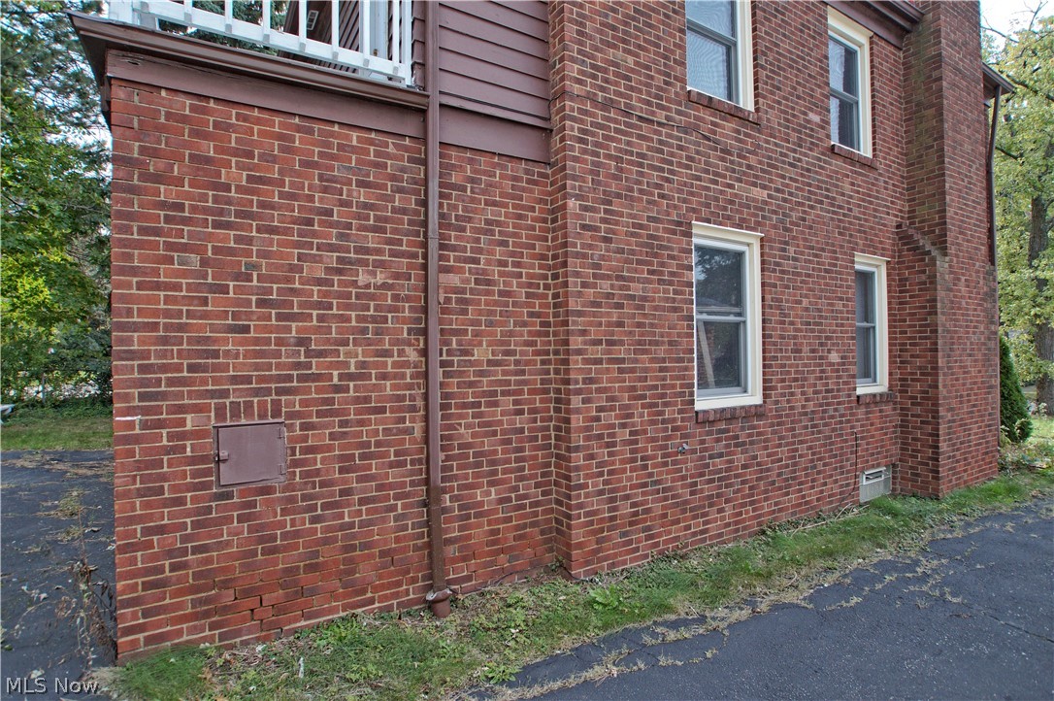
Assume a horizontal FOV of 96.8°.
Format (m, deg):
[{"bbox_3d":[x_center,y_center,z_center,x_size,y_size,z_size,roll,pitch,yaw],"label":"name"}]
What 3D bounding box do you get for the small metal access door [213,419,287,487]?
[{"bbox_3d":[-1.512,0.563,2.561,0.342,0.354,0.040,0,-1,-27],"label":"small metal access door"}]

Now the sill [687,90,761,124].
[{"bbox_3d":[1.737,-2.128,4.174,0.910,0.100,0.110,0,-1,-29],"label":"sill"}]

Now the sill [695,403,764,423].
[{"bbox_3d":[1.766,0.548,4.120,0.860,0.103,0.110,0,-1,-29],"label":"sill"}]

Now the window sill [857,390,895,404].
[{"bbox_3d":[3.885,0.536,5.282,0.730,0.103,0.110,0,-1,-29],"label":"window sill"}]

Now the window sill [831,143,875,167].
[{"bbox_3d":[3.604,-2.124,5.199,0.870,0.103,0.110,0,-1,-29],"label":"window sill"}]

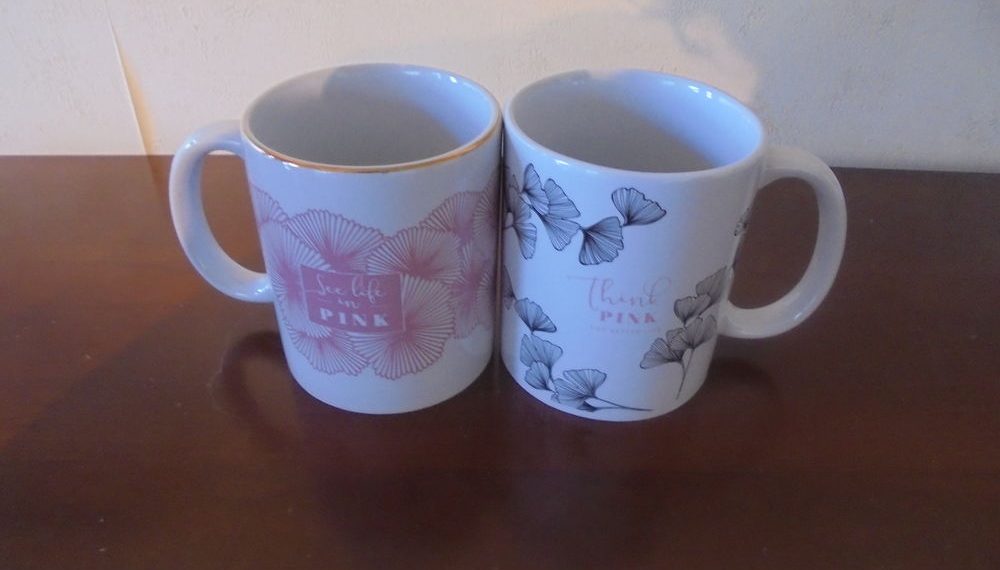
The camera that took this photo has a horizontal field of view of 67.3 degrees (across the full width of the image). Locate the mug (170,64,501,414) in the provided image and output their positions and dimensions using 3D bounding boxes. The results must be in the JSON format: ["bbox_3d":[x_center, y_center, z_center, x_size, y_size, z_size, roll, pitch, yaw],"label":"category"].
[{"bbox_3d":[-0.058,-0.018,0.267,0.115,0.097,0.081,5,36,4],"label":"mug"}]

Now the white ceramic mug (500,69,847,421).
[{"bbox_3d":[0.059,-0.012,0.264,0.115,0.097,0.081,6,37,6],"label":"white ceramic mug"}]

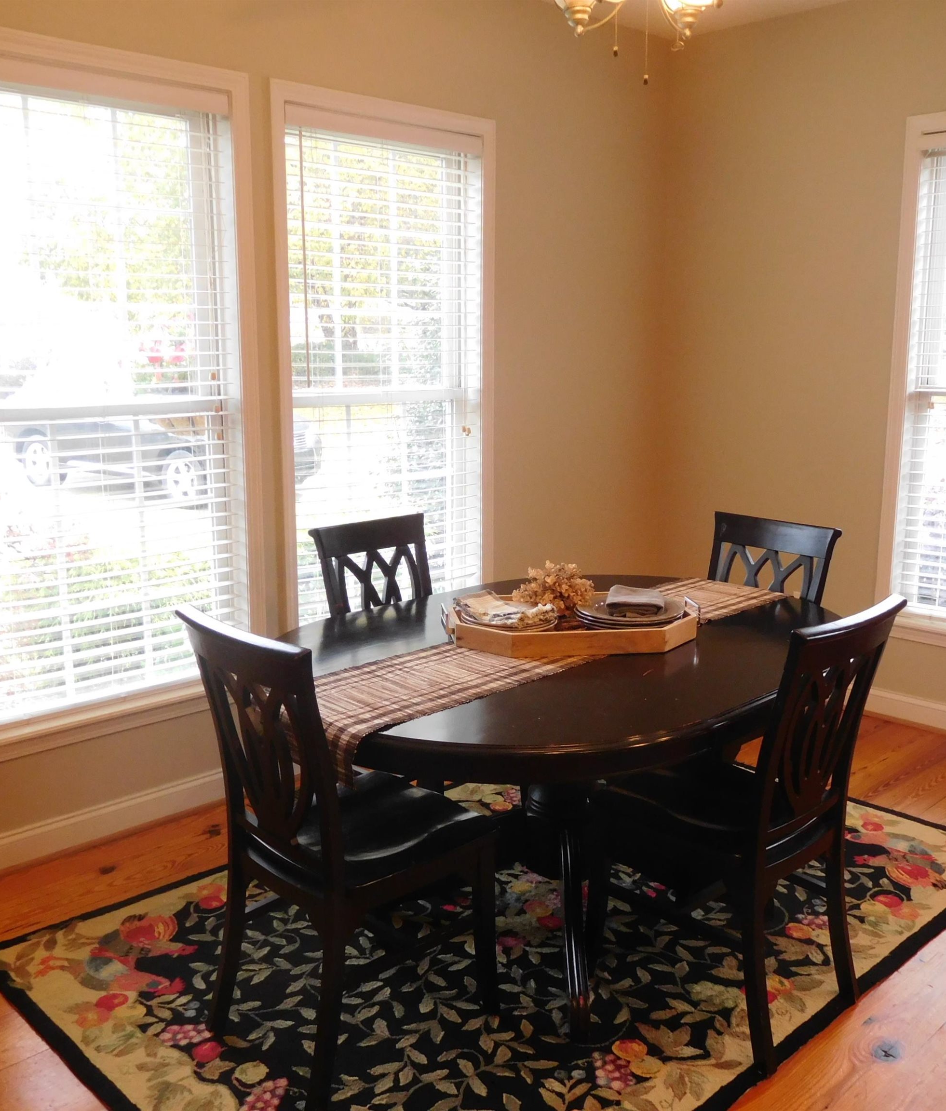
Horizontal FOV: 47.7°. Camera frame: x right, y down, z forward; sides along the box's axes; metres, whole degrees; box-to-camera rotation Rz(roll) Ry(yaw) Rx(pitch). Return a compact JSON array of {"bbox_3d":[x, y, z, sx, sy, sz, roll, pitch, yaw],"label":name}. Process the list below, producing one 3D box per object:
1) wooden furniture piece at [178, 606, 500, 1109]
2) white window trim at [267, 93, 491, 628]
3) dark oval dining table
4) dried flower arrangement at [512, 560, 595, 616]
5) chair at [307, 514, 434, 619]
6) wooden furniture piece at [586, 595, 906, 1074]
[{"bbox_3d":[-0.255,0.566,2.261,0.465,0.955,0.550,10,15,43],"label":"wooden furniture piece"},{"bbox_3d":[-0.252,-0.578,3.788,0.982,1.941,0.070,-10,15,-42],"label":"white window trim"},{"bbox_3d":[0.240,0.576,2.740,1.626,0.747,1.223,-11,15,-44],"label":"dark oval dining table"},{"bbox_3d":[0.210,0.086,2.788,0.205,0.140,0.175,1,11,4],"label":"dried flower arrangement"},{"bbox_3d":[-0.128,0.400,3.110,0.465,0.955,0.550,-10,15,-42],"label":"chair"},{"bbox_3d":[0.562,0.543,2.353,0.465,0.955,0.550,-11,15,-44],"label":"wooden furniture piece"}]

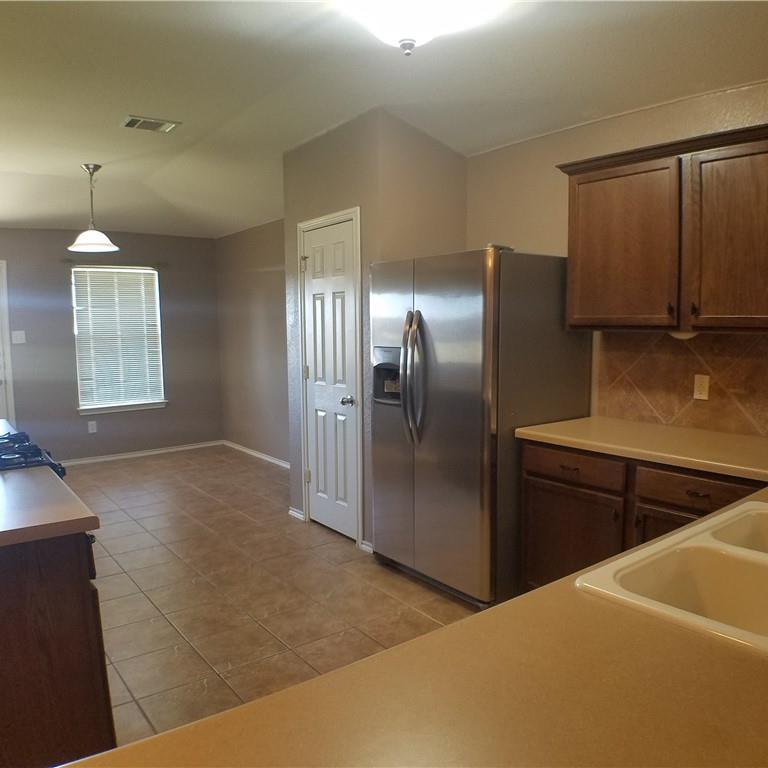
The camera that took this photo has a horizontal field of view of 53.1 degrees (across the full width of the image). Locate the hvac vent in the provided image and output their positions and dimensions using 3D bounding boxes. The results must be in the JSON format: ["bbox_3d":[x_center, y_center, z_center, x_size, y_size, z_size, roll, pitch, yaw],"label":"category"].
[{"bbox_3d":[-1.403,-1.545,4.598,0.320,0.030,0.270,-5,8,-33],"label":"hvac vent"}]

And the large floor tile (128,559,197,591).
[{"bbox_3d":[-1.238,1.075,4.314,0.338,0.012,0.365,-5,6,-34],"label":"large floor tile"}]

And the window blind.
[{"bbox_3d":[-2.510,-0.432,7.309,0.810,1.330,0.060,-5,8,-33],"label":"window blind"}]

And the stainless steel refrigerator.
[{"bbox_3d":[0.495,0.170,4.242,0.780,1.725,0.970,-4,6,-33],"label":"stainless steel refrigerator"}]

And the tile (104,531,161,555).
[{"bbox_3d":[-1.627,1.030,4.948,0.338,0.012,0.365,-5,6,-34],"label":"tile"}]

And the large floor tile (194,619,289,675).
[{"bbox_3d":[-0.623,1.141,3.337,0.335,0.010,0.335,-5,8,-33],"label":"large floor tile"}]

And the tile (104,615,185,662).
[{"bbox_3d":[-1.094,1.146,3.458,0.338,0.012,0.365,-5,6,-34],"label":"tile"}]

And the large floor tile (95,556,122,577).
[{"bbox_3d":[-1.658,1.046,4.282,0.335,0.010,0.335,-5,8,-33],"label":"large floor tile"}]

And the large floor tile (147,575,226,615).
[{"bbox_3d":[-1.032,1.100,3.978,0.338,0.012,0.365,-5,6,-34],"label":"large floor tile"}]

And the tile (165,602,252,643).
[{"bbox_3d":[-0.811,1.111,3.619,0.335,0.010,0.335,-5,8,-33],"label":"tile"}]

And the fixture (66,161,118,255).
[{"bbox_3d":[-2.312,-1.406,6.129,0.410,0.680,0.410,-4,6,-33],"label":"fixture"}]

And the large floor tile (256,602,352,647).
[{"bbox_3d":[-0.362,1.120,3.562,0.338,0.012,0.365,-5,6,-34],"label":"large floor tile"}]

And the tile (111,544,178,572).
[{"bbox_3d":[-1.377,1.021,4.469,0.335,0.010,0.335,-5,8,-33],"label":"tile"}]

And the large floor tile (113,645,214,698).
[{"bbox_3d":[-0.896,1.169,3.137,0.338,0.012,0.365,-5,6,-34],"label":"large floor tile"}]

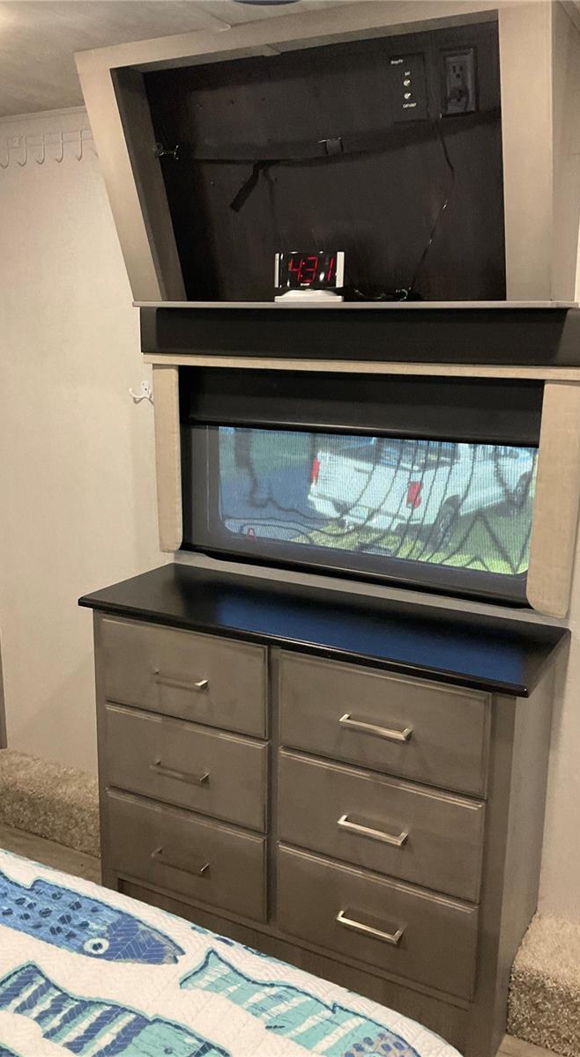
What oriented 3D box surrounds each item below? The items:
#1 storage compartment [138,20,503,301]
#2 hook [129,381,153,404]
[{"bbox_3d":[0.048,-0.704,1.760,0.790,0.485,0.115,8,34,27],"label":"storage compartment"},{"bbox_3d":[-0.387,-0.361,2.307,0.068,0.044,0.028,8,15,27],"label":"hook"}]

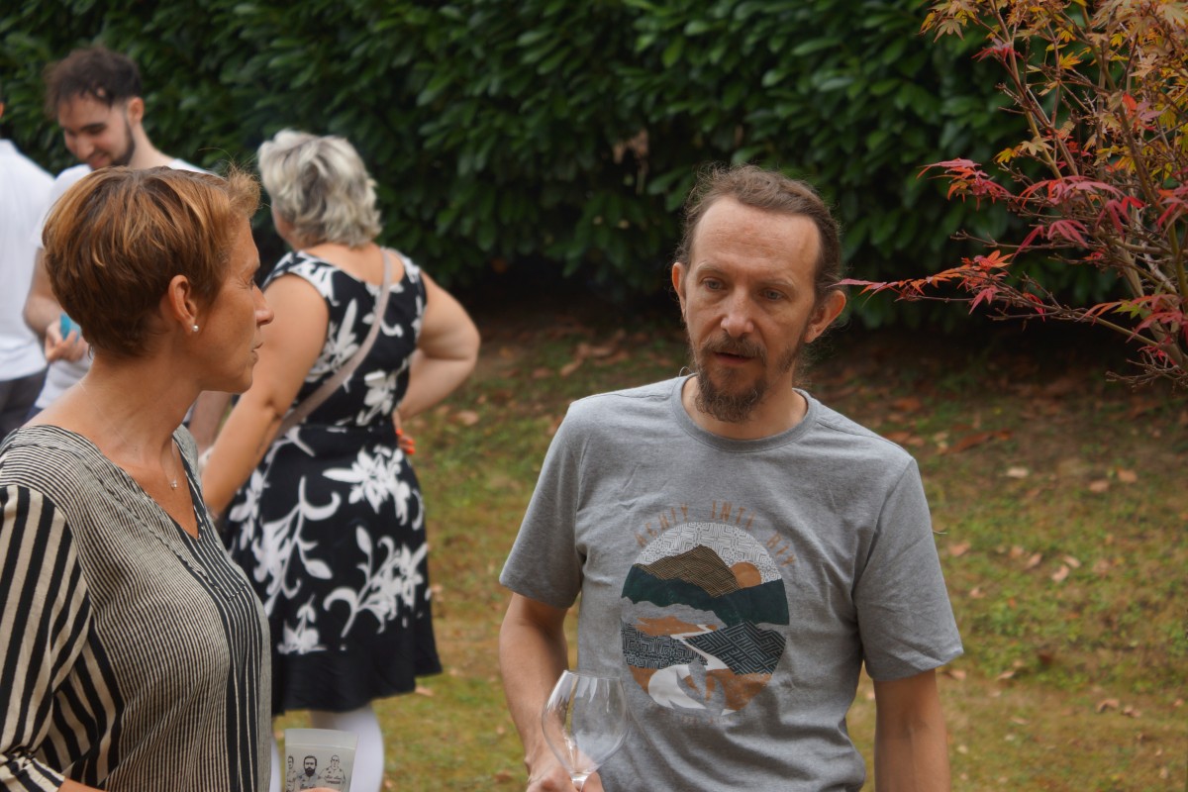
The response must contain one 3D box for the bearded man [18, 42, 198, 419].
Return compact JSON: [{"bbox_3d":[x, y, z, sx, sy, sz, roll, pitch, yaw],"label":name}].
[{"bbox_3d":[-1.103,0.060,5.850,0.530,1.760,0.400,1,5,13],"label":"bearded man"}]

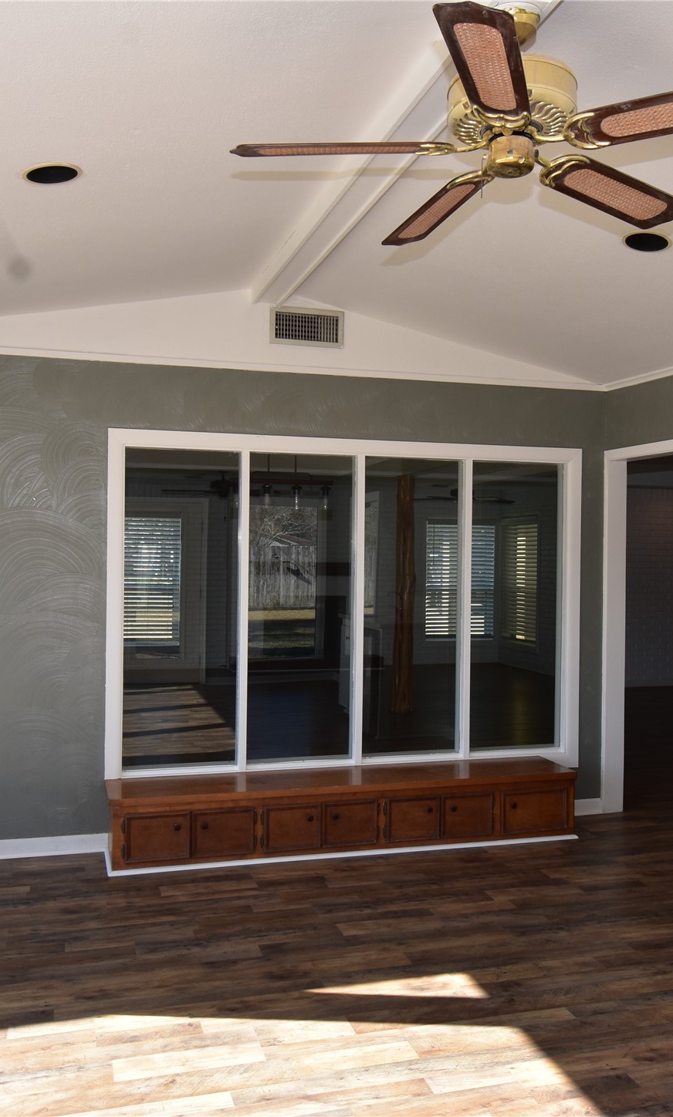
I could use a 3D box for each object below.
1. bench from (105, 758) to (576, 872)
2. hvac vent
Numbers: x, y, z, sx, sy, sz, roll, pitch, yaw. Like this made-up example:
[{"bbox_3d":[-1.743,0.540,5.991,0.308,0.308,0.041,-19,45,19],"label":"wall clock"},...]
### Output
[{"bbox_3d":[0.067,1.276,4.479,2.390,0.358,0.378,0,1,-14],"label":"bench"},{"bbox_3d":[-0.152,-1.190,4.581,0.385,0.199,0.027,0,1,-14],"label":"hvac vent"}]

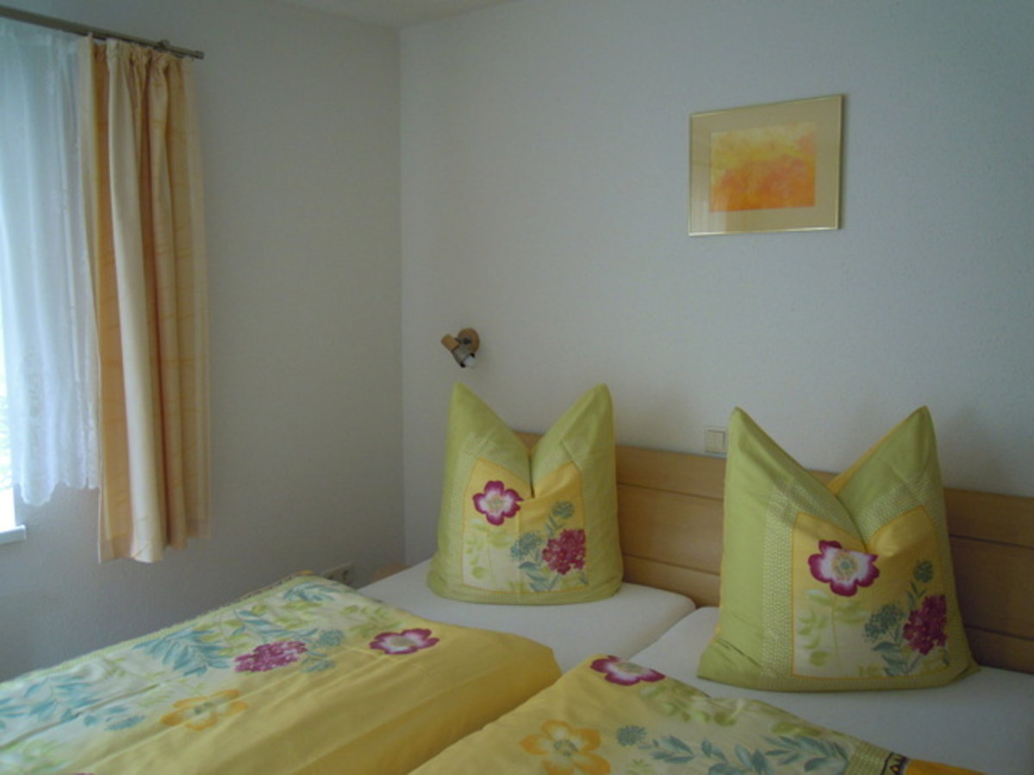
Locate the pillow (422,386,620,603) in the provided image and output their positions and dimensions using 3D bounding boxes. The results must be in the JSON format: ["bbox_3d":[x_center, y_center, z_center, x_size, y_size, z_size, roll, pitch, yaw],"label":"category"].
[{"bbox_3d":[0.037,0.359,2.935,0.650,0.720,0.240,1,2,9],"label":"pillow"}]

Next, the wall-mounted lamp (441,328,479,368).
[{"bbox_3d":[-0.223,-0.165,3.325,0.115,0.152,0.124,5,8,36],"label":"wall-mounted lamp"}]

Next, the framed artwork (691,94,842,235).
[{"bbox_3d":[0.762,-0.680,2.597,0.478,0.389,0.024,5,8,36],"label":"framed artwork"}]

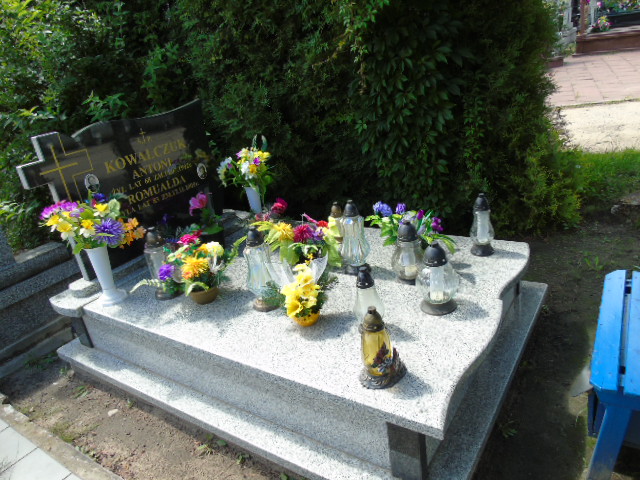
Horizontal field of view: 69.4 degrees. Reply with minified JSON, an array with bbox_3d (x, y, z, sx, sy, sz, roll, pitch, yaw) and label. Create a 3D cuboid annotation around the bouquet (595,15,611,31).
[{"bbox_3d":[6.418,-4.930,10.500,0.370,0.330,0.330,6,26,30],"label":"bouquet"}]

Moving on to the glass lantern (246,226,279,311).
[{"bbox_3d":[-0.260,0.115,1.949,0.126,0.364,0.126,-12,22,-8],"label":"glass lantern"}]

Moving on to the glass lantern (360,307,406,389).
[{"bbox_3d":[0.180,0.314,1.425,0.141,0.254,0.131,-26,27,-36],"label":"glass lantern"}]

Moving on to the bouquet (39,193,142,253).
[{"bbox_3d":[-1.063,-0.077,2.160,0.450,0.270,0.340,-21,26,-29],"label":"bouquet"}]

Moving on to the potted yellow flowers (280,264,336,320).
[{"bbox_3d":[-0.053,0.210,1.800,0.210,0.235,0.190,-8,22,0],"label":"potted yellow flowers"}]

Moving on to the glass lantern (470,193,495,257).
[{"bbox_3d":[0.748,-0.079,2.127,0.114,0.291,0.114,-1,23,19],"label":"glass lantern"}]

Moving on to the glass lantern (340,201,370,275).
[{"bbox_3d":[0.154,-0.015,2.155,0.140,0.340,0.140,-6,23,4],"label":"glass lantern"}]

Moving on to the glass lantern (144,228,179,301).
[{"bbox_3d":[-0.748,0.108,2.174,0.140,0.335,0.140,-16,24,-18],"label":"glass lantern"}]

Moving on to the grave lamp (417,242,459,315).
[{"bbox_3d":[0.447,0.143,1.761,0.165,0.275,0.165,-2,23,14],"label":"grave lamp"}]

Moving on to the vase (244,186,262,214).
[{"bbox_3d":[-0.393,-0.214,2.954,0.121,0.262,0.121,-12,22,-7],"label":"vase"}]

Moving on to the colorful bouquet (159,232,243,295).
[{"bbox_3d":[-0.562,0.123,2.118,0.349,0.233,0.272,-15,23,-15],"label":"colorful bouquet"}]

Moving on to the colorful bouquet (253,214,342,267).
[{"bbox_3d":[-0.102,0.033,2.160,0.398,0.223,0.272,-10,22,-3],"label":"colorful bouquet"}]

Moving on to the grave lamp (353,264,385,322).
[{"bbox_3d":[0.178,0.215,1.699,0.125,0.260,0.125,-6,23,6],"label":"grave lamp"}]

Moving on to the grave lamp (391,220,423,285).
[{"bbox_3d":[0.378,0.047,1.981,0.136,0.276,0.136,-5,22,11],"label":"grave lamp"}]

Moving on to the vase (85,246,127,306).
[{"bbox_3d":[-1.054,0.163,2.252,0.150,0.260,0.150,-19,25,-24],"label":"vase"}]

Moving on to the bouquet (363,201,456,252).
[{"bbox_3d":[0.435,-0.062,2.183,0.398,0.233,0.272,-4,22,11],"label":"bouquet"}]

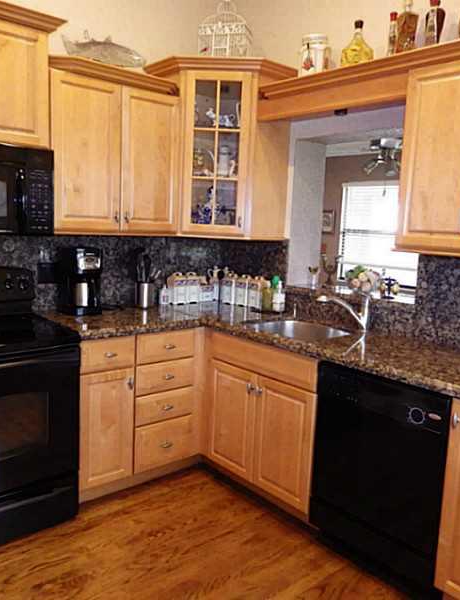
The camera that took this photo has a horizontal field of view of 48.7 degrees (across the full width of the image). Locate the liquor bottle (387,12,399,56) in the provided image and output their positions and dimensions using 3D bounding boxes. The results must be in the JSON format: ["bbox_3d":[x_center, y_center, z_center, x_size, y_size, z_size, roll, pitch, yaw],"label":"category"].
[{"bbox_3d":[0.741,-1.183,2.330,0.055,0.260,0.055,3,8,4],"label":"liquor bottle"}]

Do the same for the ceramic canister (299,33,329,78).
[{"bbox_3d":[0.439,-1.248,2.651,0.155,0.275,0.155,3,8,4],"label":"ceramic canister"}]

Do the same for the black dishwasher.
[{"bbox_3d":[0.796,0.705,2.282,0.610,0.845,0.604,-5,11,-41],"label":"black dishwasher"}]

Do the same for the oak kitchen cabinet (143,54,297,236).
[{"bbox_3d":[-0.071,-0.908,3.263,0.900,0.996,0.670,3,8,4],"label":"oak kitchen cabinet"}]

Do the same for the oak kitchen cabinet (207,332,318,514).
[{"bbox_3d":[0.360,0.562,2.793,0.615,0.747,0.762,-5,11,-41],"label":"oak kitchen cabinet"}]

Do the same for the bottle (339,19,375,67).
[{"bbox_3d":[0.615,-1.210,2.450,0.155,0.270,0.125,3,8,4],"label":"bottle"}]

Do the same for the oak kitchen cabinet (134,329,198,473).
[{"bbox_3d":[-0.536,0.497,3.010,0.420,0.747,0.615,-5,11,-41],"label":"oak kitchen cabinet"}]

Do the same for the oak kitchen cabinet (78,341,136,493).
[{"bbox_3d":[-0.808,0.521,2.776,0.300,0.747,0.615,-5,11,-41],"label":"oak kitchen cabinet"}]

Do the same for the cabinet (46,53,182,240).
[{"bbox_3d":[-0.678,-0.782,2.842,0.760,0.824,0.380,-5,11,-41],"label":"cabinet"}]

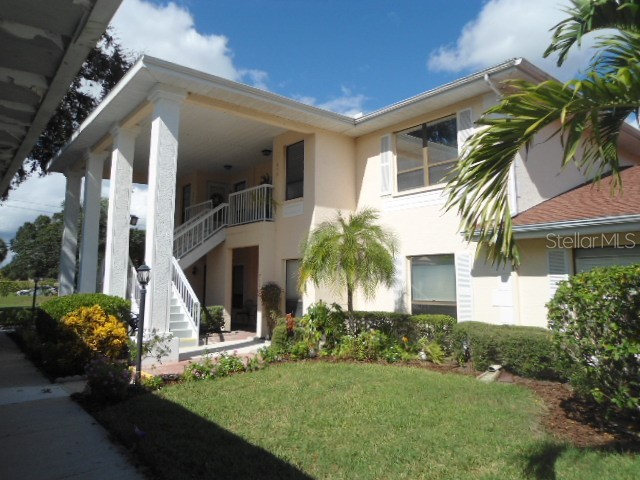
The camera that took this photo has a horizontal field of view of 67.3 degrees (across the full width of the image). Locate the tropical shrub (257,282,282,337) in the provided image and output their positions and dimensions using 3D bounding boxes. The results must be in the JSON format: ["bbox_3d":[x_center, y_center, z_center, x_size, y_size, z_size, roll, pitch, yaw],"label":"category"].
[{"bbox_3d":[-1.400,1.995,13.600,0.660,1.600,0.620,1,-6,-6],"label":"tropical shrub"}]

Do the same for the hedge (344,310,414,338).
[{"bbox_3d":[1.193,2.072,10.895,0.750,0.900,1.950,5,-7,-38],"label":"hedge"}]

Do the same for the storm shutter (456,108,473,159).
[{"bbox_3d":[3.228,-2.137,10.688,0.050,1.610,0.380,5,-8,-38],"label":"storm shutter"}]

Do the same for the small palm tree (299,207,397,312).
[{"bbox_3d":[0.821,0.876,11.495,2.200,3.340,2.200,5,-7,-38],"label":"small palm tree"}]

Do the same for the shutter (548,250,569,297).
[{"bbox_3d":[4.393,0.964,8.830,0.050,1.600,0.380,5,-8,-38],"label":"shutter"}]

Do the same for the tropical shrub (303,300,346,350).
[{"bbox_3d":[0.110,2.105,11.700,0.950,1.200,0.900,1,-6,1],"label":"tropical shrub"}]

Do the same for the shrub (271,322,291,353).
[{"bbox_3d":[-0.895,2.137,10.907,0.500,0.720,0.500,1,-5,0],"label":"shrub"}]

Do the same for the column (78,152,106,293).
[{"bbox_3d":[-7.008,-0.168,14.789,0.520,5.260,0.520,5,-8,-38],"label":"column"}]

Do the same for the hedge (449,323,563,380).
[{"bbox_3d":[3.500,2.048,8.872,0.780,0.860,2.050,5,-8,-38],"label":"hedge"}]

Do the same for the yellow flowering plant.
[{"bbox_3d":[-3.923,1.686,8.400,1.120,1.050,1.050,4,-7,-25],"label":"yellow flowering plant"}]

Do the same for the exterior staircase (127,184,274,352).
[{"bbox_3d":[-3.523,0.542,12.900,3.250,4.050,3.900,5,-7,-38],"label":"exterior staircase"}]

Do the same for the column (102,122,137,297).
[{"bbox_3d":[-5.278,-0.368,12.616,0.520,5.260,0.520,5,-8,-38],"label":"column"}]

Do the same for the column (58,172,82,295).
[{"bbox_3d":[-8.886,0.129,17.138,0.460,5.300,0.460,5,-7,-38],"label":"column"}]

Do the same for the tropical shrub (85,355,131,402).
[{"bbox_3d":[-2.917,1.844,6.605,0.580,0.640,0.580,5,-7,-38],"label":"tropical shrub"}]

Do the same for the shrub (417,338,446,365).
[{"bbox_3d":[2.169,2.146,9.352,0.520,0.500,0.520,5,-7,-38],"label":"shrub"}]

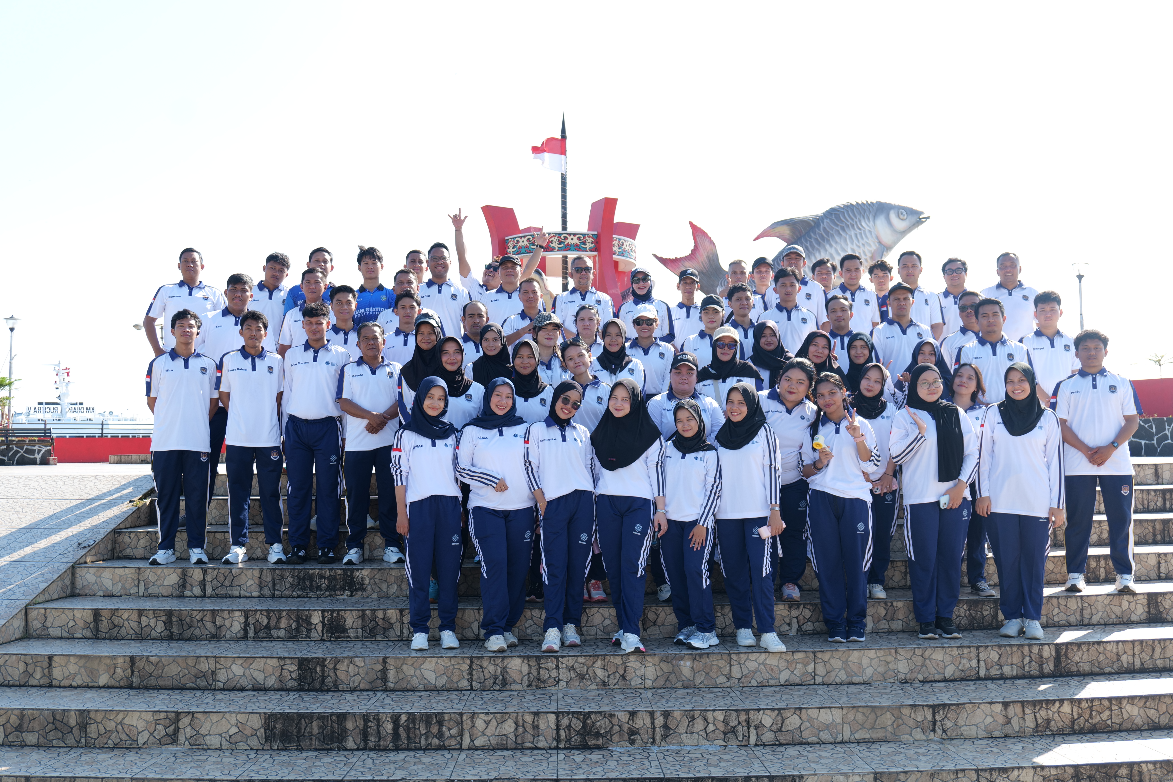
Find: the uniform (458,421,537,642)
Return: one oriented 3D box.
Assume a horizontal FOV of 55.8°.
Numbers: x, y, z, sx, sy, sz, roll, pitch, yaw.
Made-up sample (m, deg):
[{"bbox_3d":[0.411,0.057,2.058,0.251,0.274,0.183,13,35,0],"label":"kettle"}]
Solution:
[{"bbox_3d":[-0.532,0.836,6.600,0.450,1.310,0.320,0,-2,-14],"label":"uniform"}]

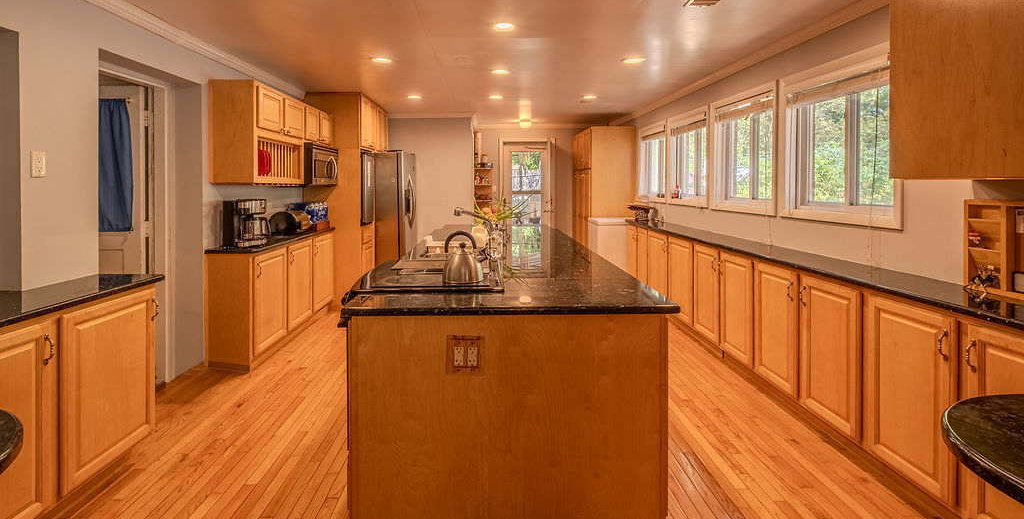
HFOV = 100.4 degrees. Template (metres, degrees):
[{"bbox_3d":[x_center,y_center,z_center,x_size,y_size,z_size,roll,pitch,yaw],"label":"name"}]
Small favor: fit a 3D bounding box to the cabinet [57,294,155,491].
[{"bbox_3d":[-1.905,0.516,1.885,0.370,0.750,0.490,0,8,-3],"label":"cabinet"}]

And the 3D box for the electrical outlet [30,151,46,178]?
[{"bbox_3d":[-2.096,-0.420,1.889,0.012,0.116,0.072,0,5,-3],"label":"electrical outlet"}]

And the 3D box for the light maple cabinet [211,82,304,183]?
[{"bbox_3d":[-2.065,-1.007,3.540,0.325,0.753,0.860,0,8,-3],"label":"light maple cabinet"}]

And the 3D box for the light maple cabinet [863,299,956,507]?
[{"bbox_3d":[1.788,0.530,1.759,0.360,0.690,0.393,0,5,-3],"label":"light maple cabinet"}]

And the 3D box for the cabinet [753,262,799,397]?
[{"bbox_3d":[1.739,0.391,2.550,0.360,0.690,0.402,0,5,-3],"label":"cabinet"}]

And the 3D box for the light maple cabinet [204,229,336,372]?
[{"bbox_3d":[-2.101,0.235,3.940,0.340,0.885,1.680,0,8,-3],"label":"light maple cabinet"}]

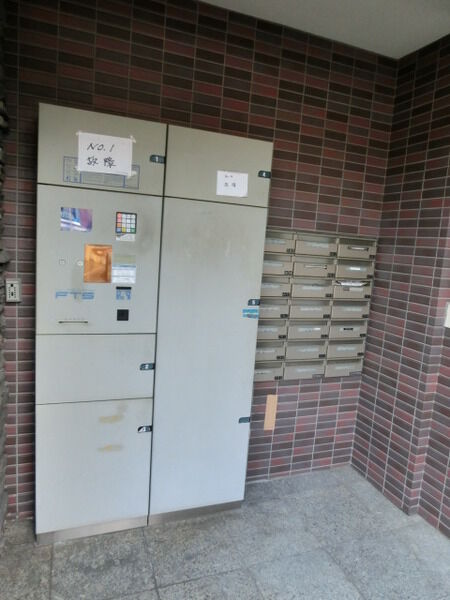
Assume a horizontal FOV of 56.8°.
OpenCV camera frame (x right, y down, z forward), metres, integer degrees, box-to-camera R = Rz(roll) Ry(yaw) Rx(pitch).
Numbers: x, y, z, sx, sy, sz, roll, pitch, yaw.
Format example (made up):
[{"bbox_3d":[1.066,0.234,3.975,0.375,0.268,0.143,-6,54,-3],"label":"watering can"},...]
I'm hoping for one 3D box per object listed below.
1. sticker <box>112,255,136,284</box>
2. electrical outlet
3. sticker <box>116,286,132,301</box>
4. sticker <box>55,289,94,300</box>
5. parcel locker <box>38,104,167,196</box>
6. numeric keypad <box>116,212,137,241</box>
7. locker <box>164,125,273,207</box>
[{"bbox_3d":[-0.434,-0.133,1.784,0.103,0.125,0.005,1,8,-21],"label":"sticker"},{"bbox_3d":[-0.932,-0.044,1.834,0.059,0.106,0.025,1,8,-21],"label":"electrical outlet"},{"bbox_3d":[-0.441,-0.029,1.798,0.065,0.059,0.005,1,8,-21],"label":"sticker"},{"bbox_3d":[-0.624,-0.020,1.729,0.152,0.036,0.005,1,8,-21],"label":"sticker"},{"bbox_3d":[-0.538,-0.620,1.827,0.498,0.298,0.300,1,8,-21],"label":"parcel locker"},{"bbox_3d":[-0.419,-0.310,1.760,0.089,0.121,0.005,1,8,-21],"label":"numeric keypad"},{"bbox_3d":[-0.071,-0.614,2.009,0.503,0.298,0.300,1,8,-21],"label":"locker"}]

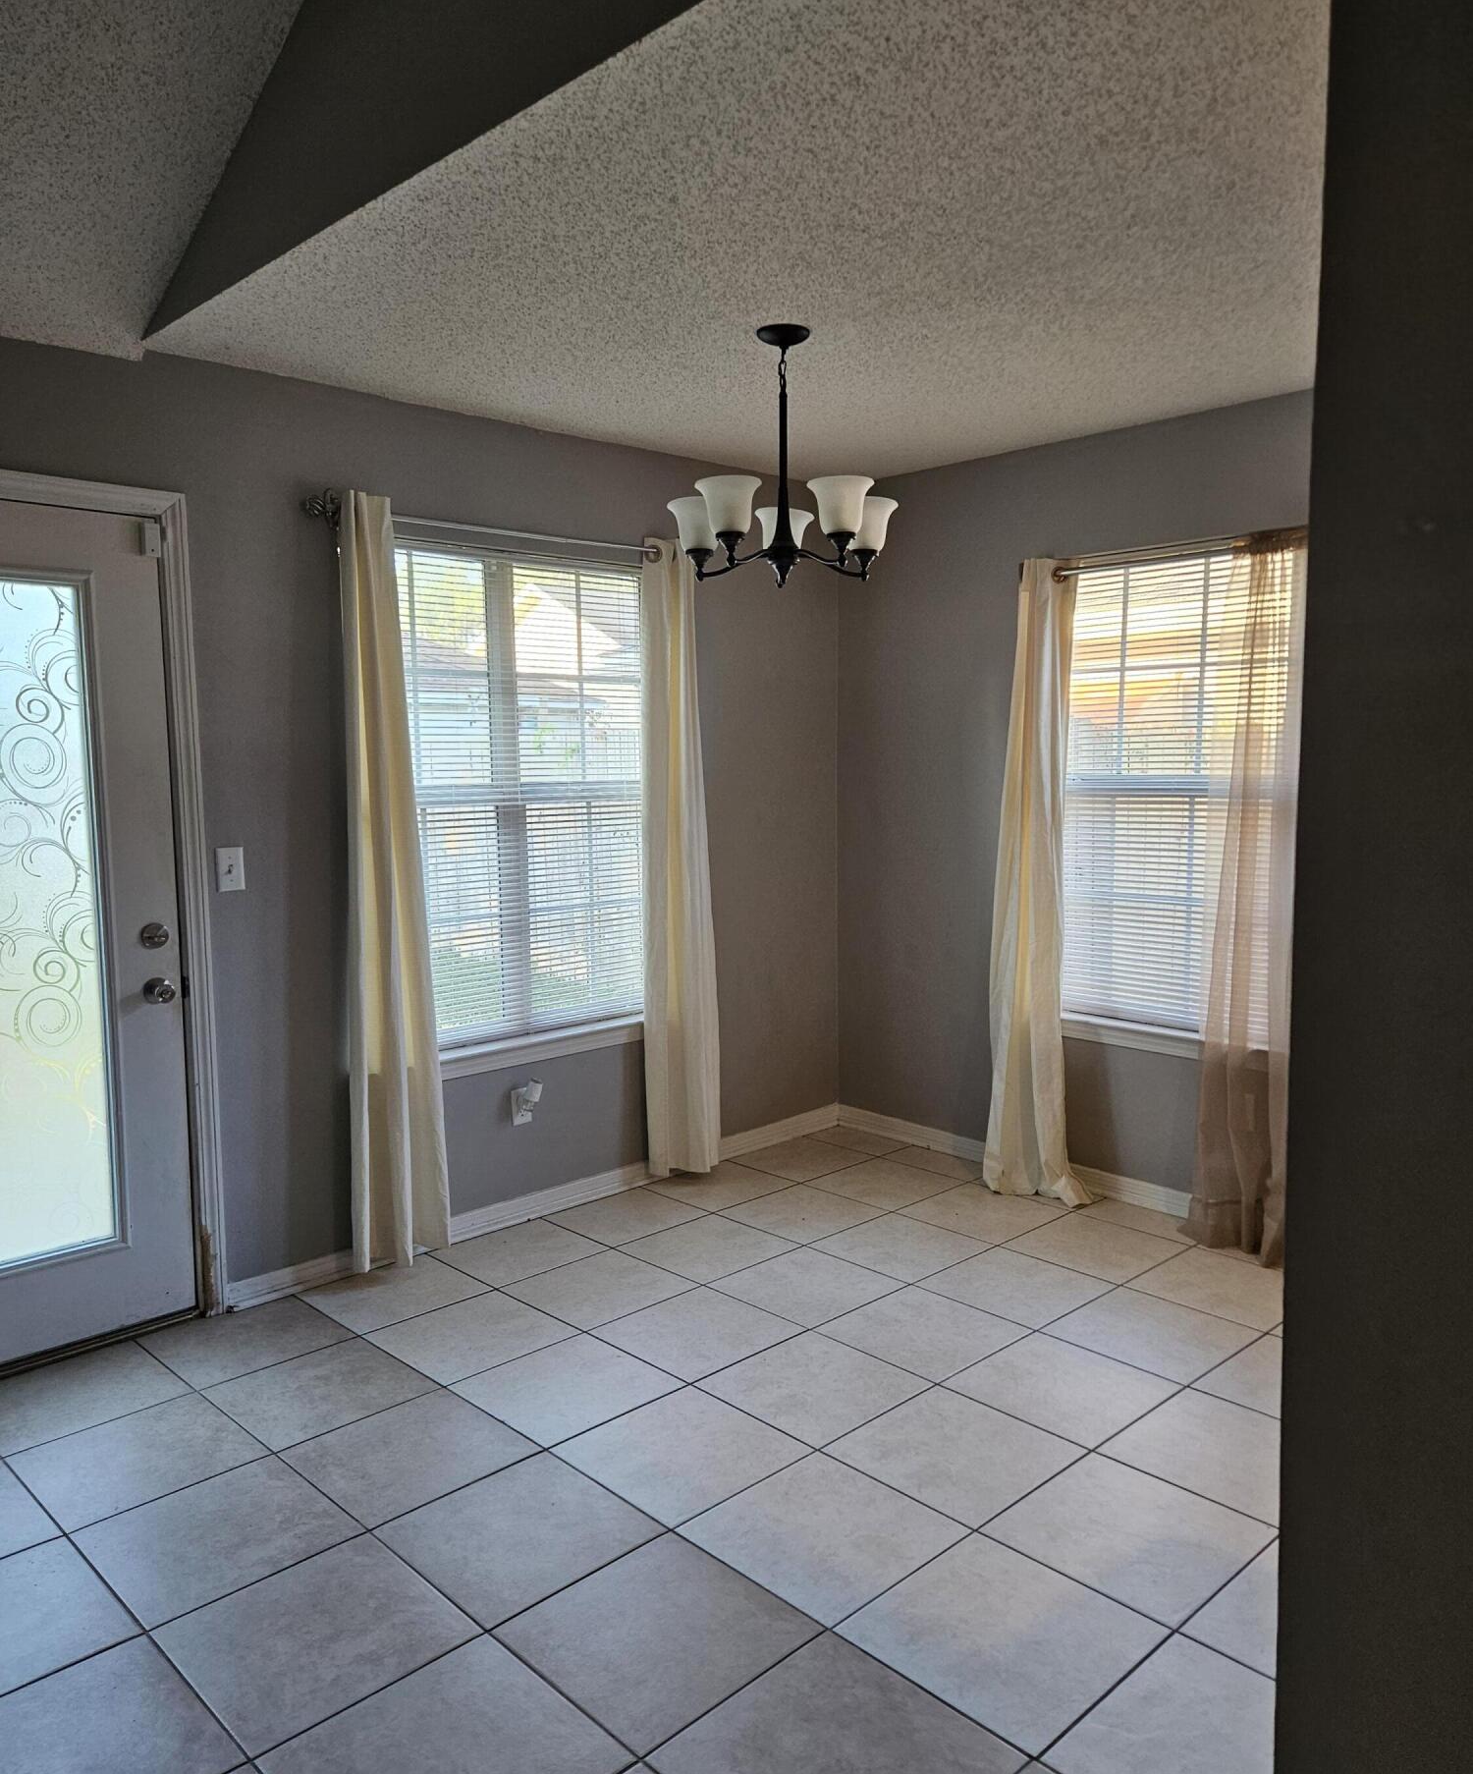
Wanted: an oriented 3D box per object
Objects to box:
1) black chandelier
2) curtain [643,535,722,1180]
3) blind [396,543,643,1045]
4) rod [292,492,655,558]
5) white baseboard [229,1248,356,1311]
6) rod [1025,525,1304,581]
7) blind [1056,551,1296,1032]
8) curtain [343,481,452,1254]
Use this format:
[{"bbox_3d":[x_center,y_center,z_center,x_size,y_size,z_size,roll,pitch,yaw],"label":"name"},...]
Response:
[{"bbox_3d":[0.117,-1.026,3.153,0.570,0.595,0.560,0,6,2],"label":"black chandelier"},{"bbox_3d":[-0.186,-0.063,4.373,0.305,2.120,0.120,-6,8,-44],"label":"curtain"},{"bbox_3d":[-0.680,-0.274,4.058,1.030,1.490,0.045,-6,8,-44],"label":"blind"},{"bbox_3d":[-0.621,-1.044,3.895,1.404,0.095,0.090,-6,8,-44],"label":"rod"},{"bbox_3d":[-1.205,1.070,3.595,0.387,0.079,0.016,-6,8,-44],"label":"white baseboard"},{"bbox_3d":[1.274,-0.992,3.899,0.100,0.070,0.985,-6,8,-44],"label":"rod"},{"bbox_3d":[1.314,-0.288,4.093,0.045,1.473,0.834,-6,8,-44],"label":"blind"},{"bbox_3d":[-0.949,0.010,3.643,0.265,2.141,0.120,-6,8,-44],"label":"curtain"}]

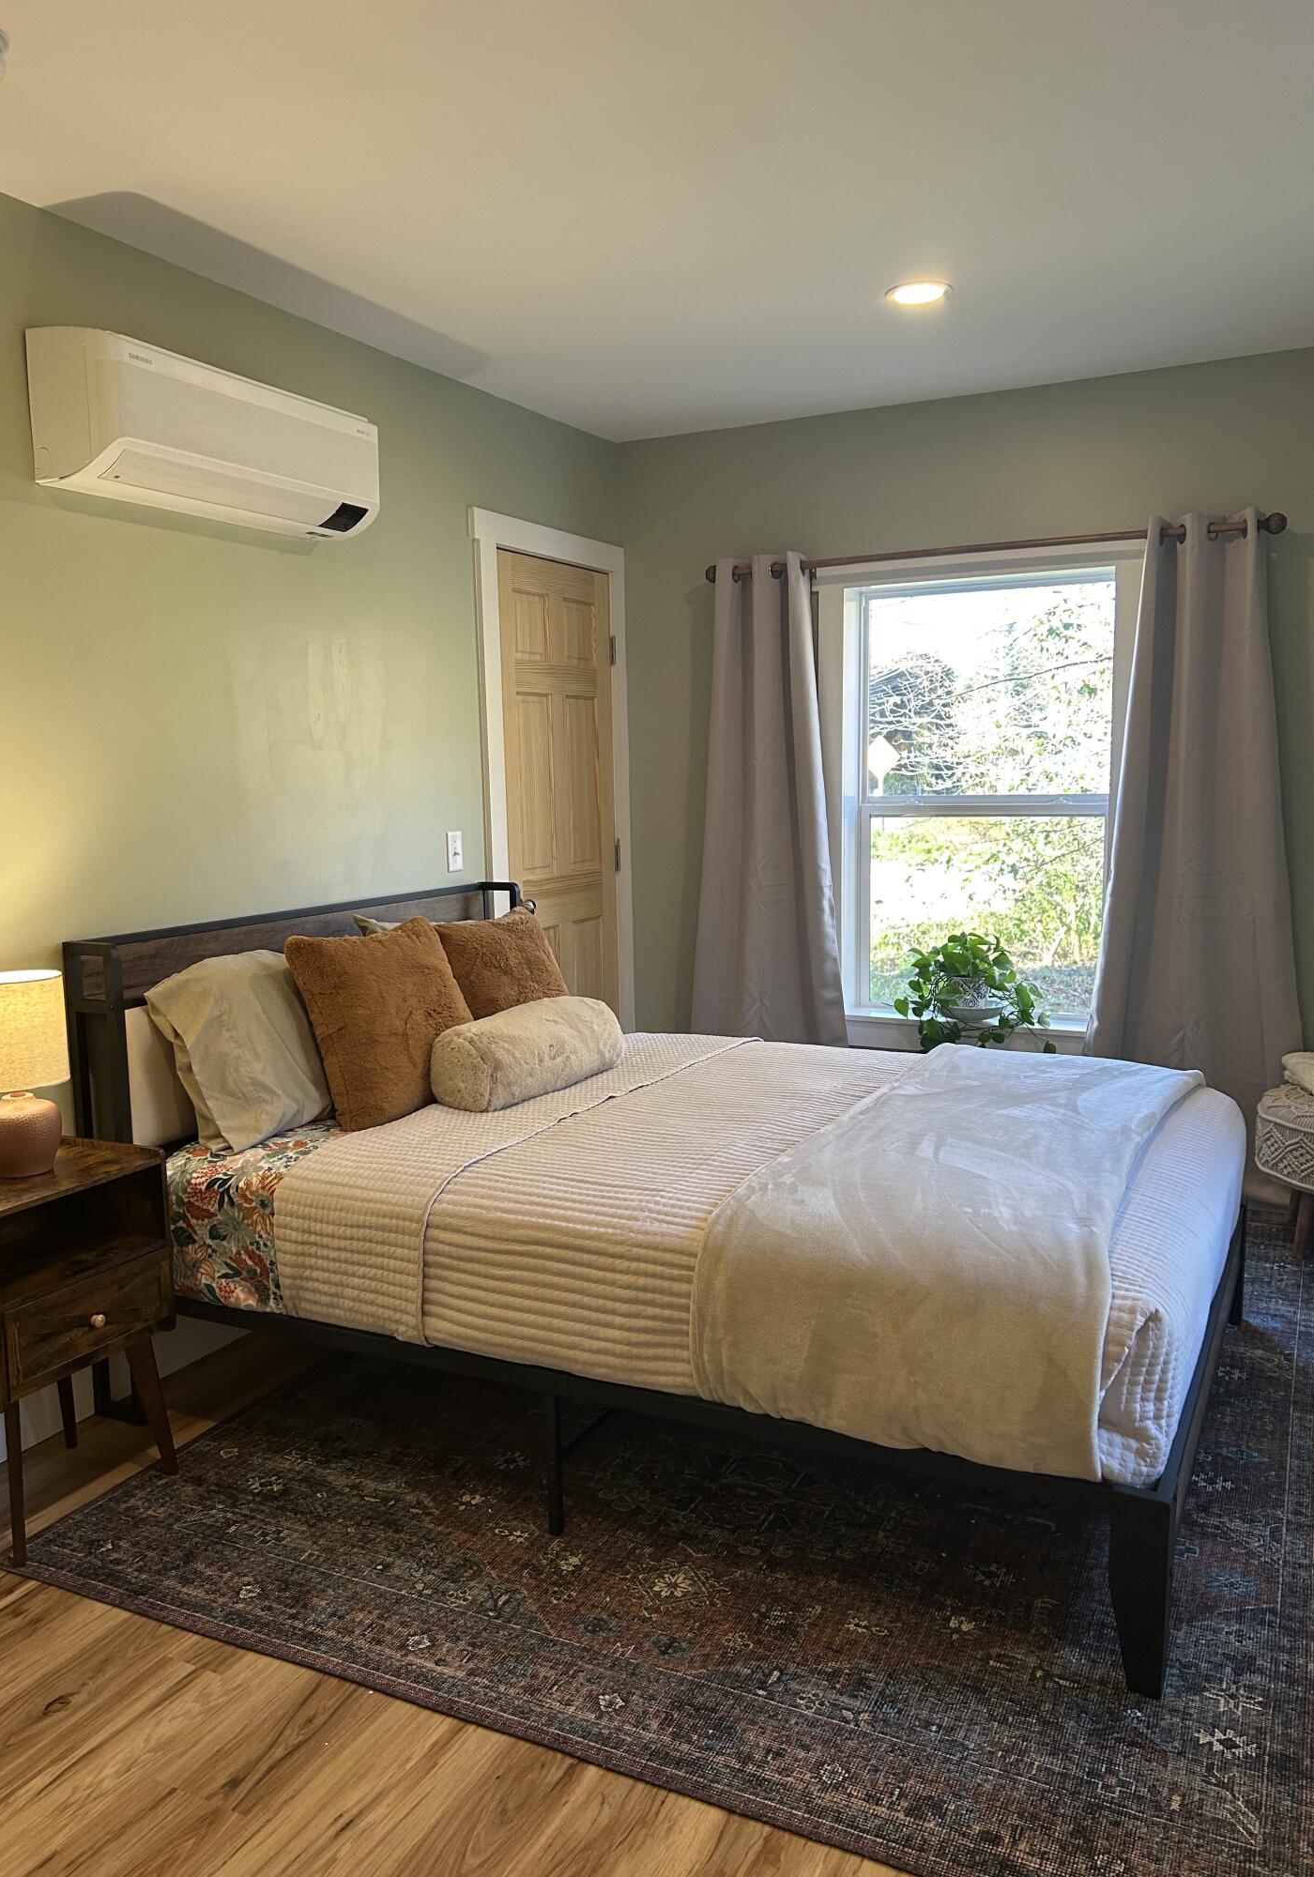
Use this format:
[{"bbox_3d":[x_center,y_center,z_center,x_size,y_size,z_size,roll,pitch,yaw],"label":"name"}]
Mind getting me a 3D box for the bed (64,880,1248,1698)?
[{"bbox_3d":[0.105,0.477,3.183,2.200,1.034,1.530,3,8,27],"label":"bed"}]

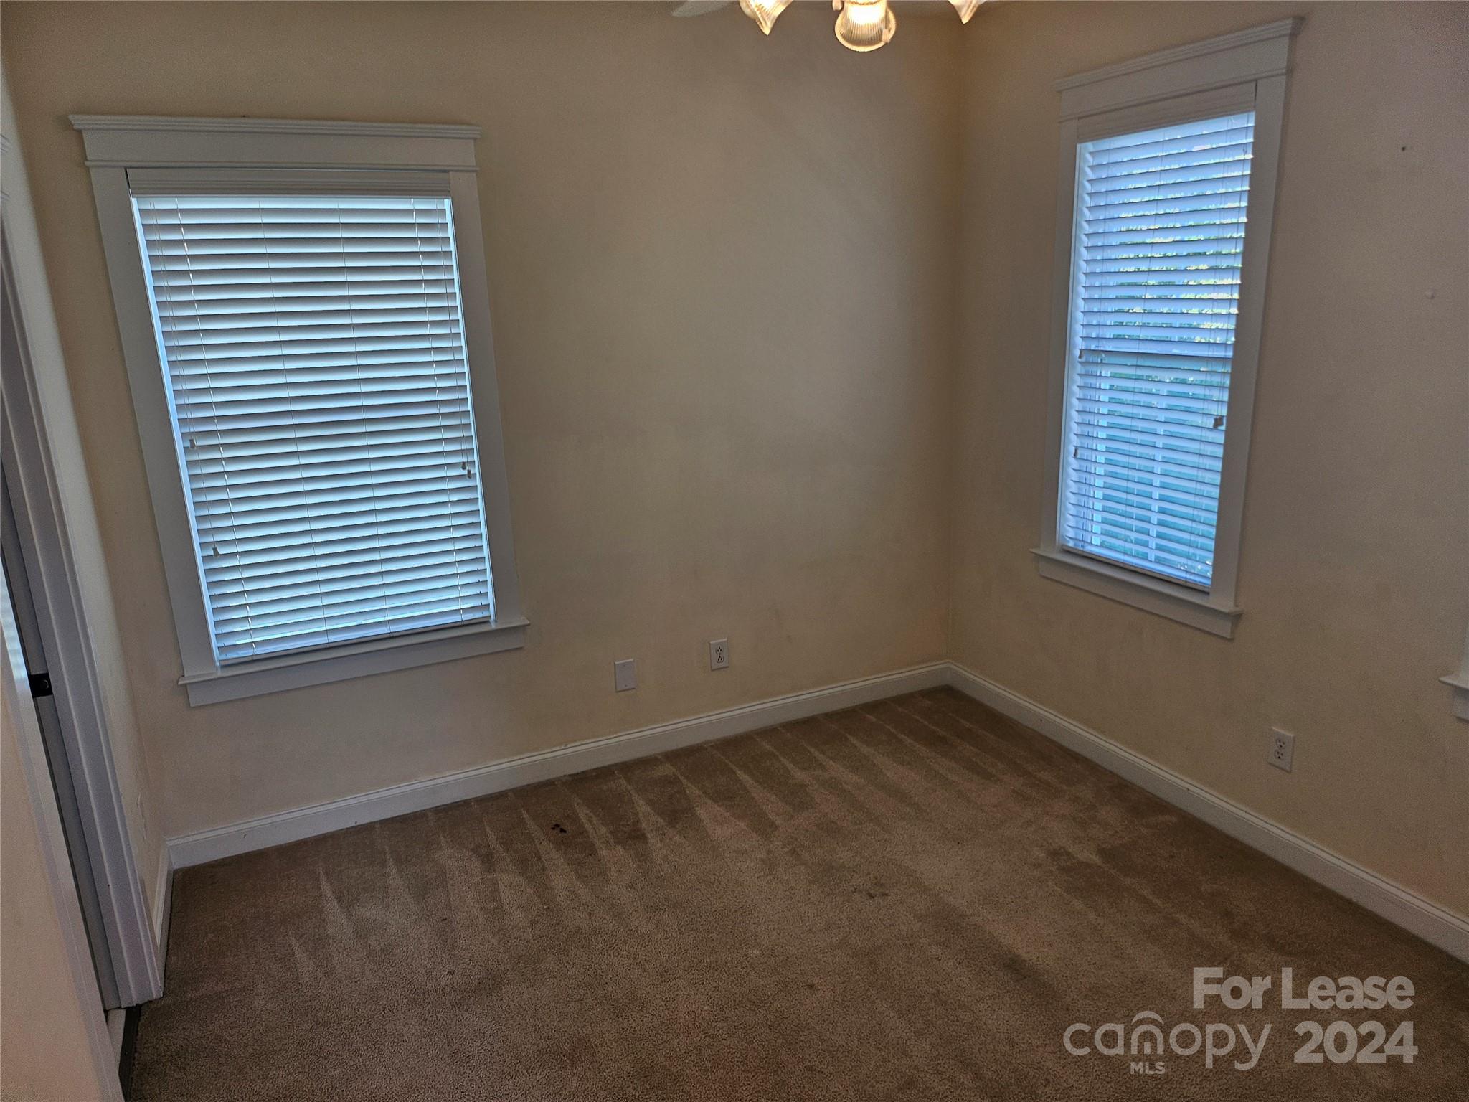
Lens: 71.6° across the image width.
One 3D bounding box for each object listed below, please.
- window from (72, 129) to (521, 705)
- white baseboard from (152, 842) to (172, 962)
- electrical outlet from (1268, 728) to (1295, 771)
[{"bbox_3d":[-1.296,-0.428,3.287,1.120,1.765,0.090,-9,16,-24],"label":"window"},{"bbox_3d":[-1.735,1.071,3.096,0.017,0.113,0.610,-9,16,-24],"label":"white baseboard"},{"bbox_3d":[1.680,0.612,3.135,0.010,0.123,0.079,-9,16,-24],"label":"electrical outlet"}]

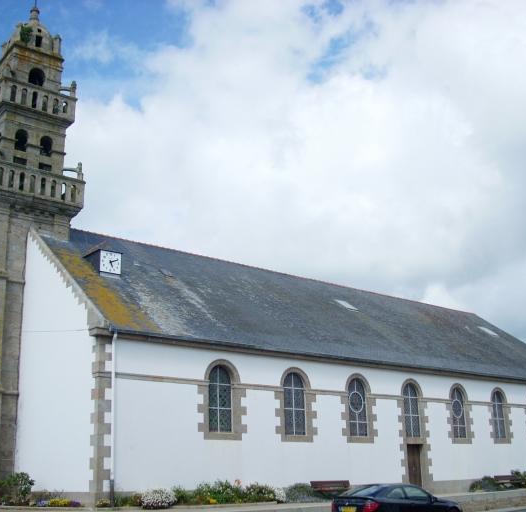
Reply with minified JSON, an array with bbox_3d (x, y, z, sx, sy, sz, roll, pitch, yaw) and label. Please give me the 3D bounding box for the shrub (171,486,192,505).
[{"bbox_3d":[-2.787,8.295,25.087,0.850,0.650,0.750,13,-22,-38],"label":"shrub"}]

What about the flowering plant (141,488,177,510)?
[{"bbox_3d":[-3.457,8.011,24.120,1.250,0.660,1.100,13,-22,-38],"label":"flowering plant"}]

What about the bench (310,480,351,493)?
[{"bbox_3d":[2.614,9.184,28.451,2.150,0.770,0.620,13,-22,-38],"label":"bench"}]

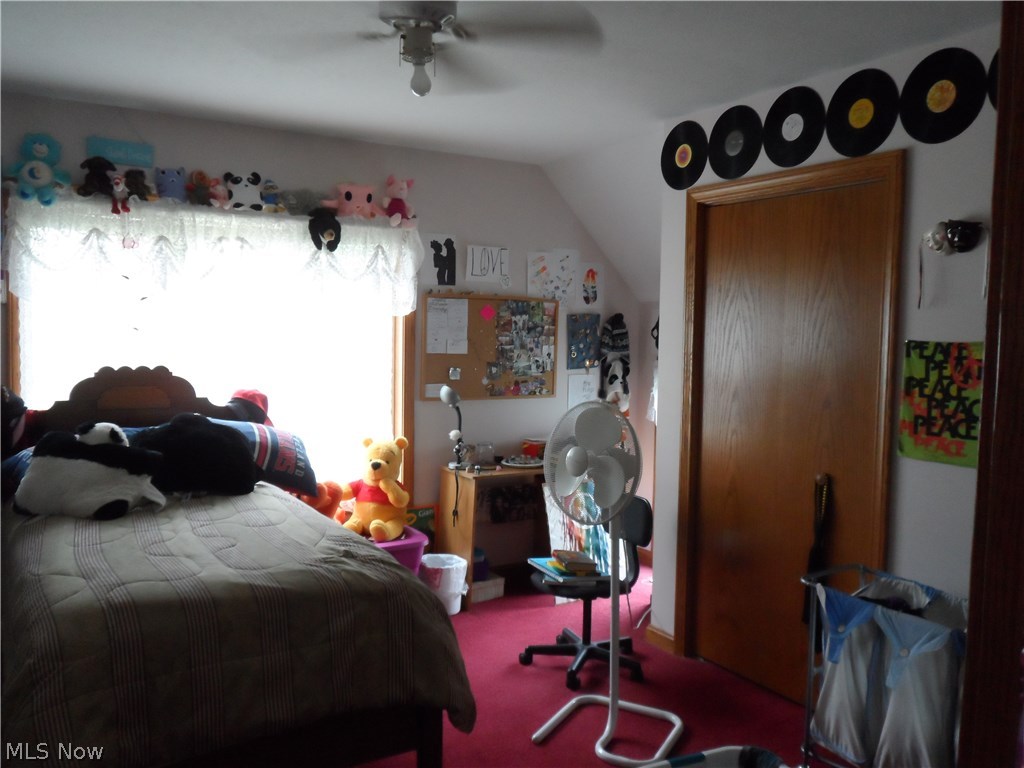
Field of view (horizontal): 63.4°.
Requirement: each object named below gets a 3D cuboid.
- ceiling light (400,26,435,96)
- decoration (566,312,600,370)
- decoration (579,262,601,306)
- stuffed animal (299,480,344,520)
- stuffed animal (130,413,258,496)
[{"bbox_3d":[-0.269,-0.923,2.370,0.095,0.200,0.095,0,4,-7],"label":"ceiling light"},{"bbox_3d":[0.449,-0.260,5.131,0.265,0.345,0.020,-2,5,-32],"label":"decoration"},{"bbox_3d":[0.484,-0.616,5.134,0.190,0.270,0.010,-2,5,-32],"label":"decoration"},{"bbox_3d":[-0.910,0.596,3.978,0.197,0.248,0.220,-2,5,-32],"label":"stuffed animal"},{"bbox_3d":[-1.356,0.311,3.550,0.470,0.300,0.330,-2,5,-32],"label":"stuffed animal"}]

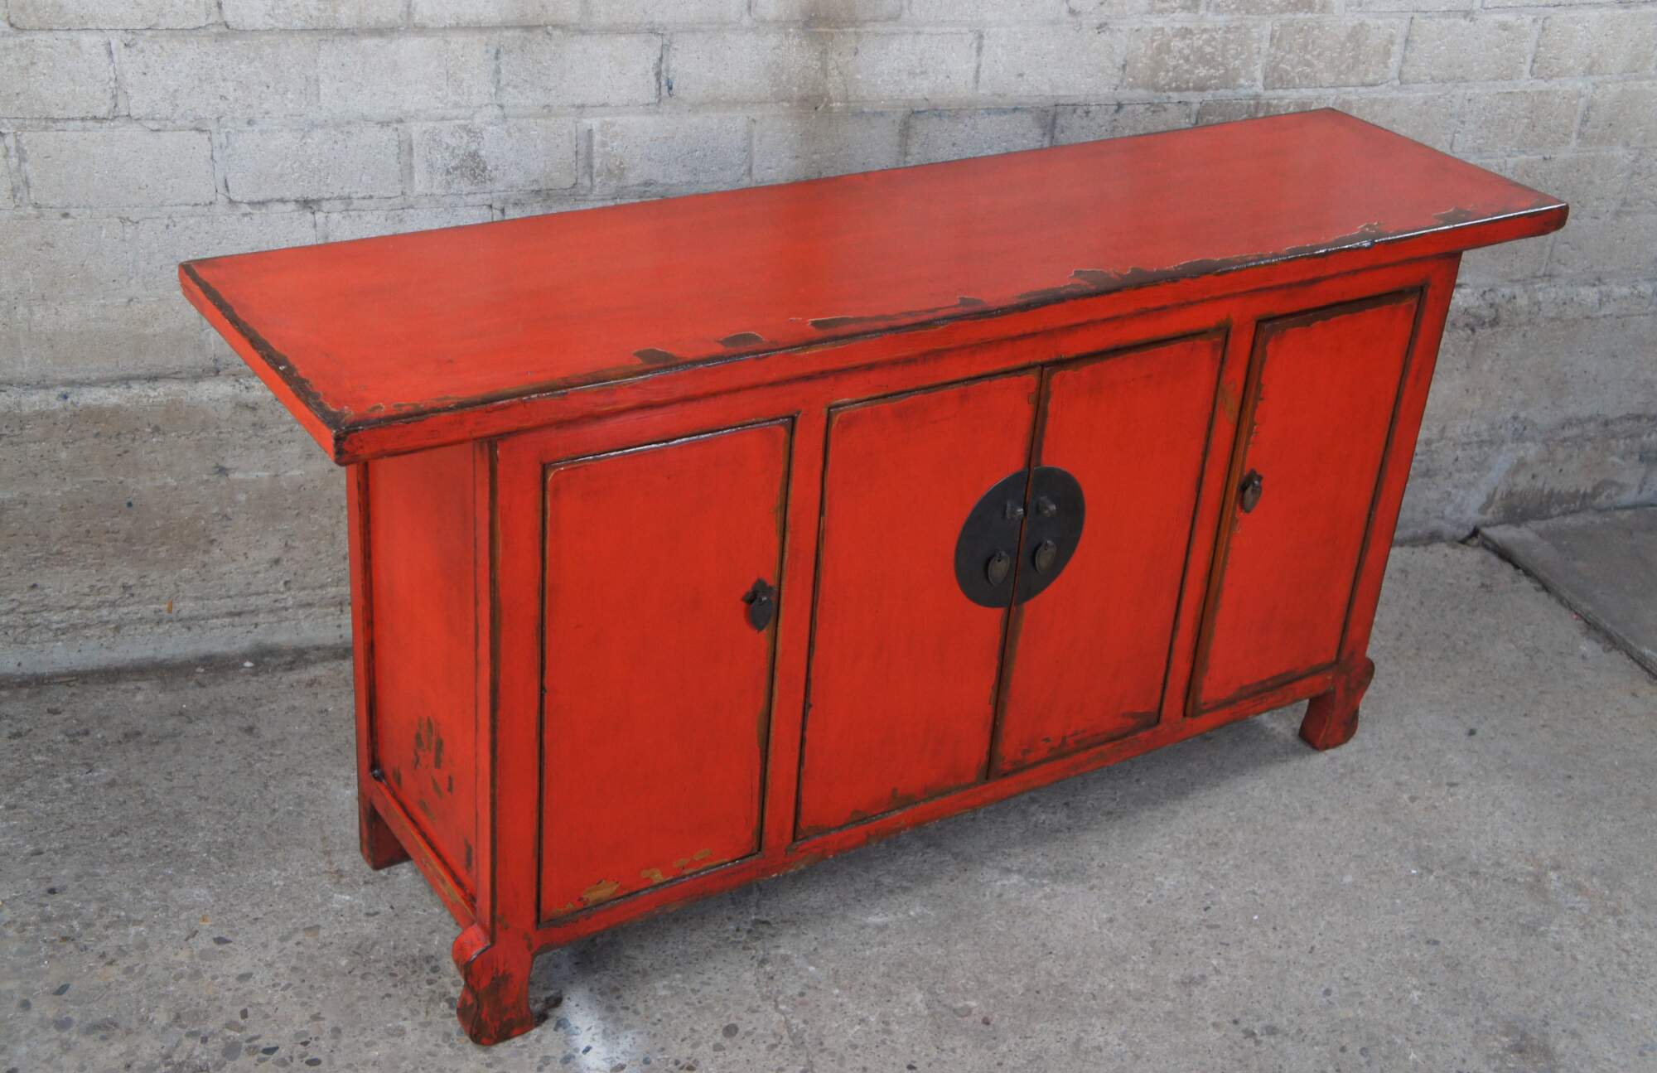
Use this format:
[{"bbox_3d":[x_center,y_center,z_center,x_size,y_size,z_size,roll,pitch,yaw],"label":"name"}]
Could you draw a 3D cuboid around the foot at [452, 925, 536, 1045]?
[{"bbox_3d":[-0.413,0.548,2.434,0.090,0.158,0.052,-14,33,-31],"label":"foot"}]

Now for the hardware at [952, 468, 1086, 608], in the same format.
[{"bbox_3d":[0.256,0.006,2.565,0.208,0.206,0.022,-14,33,-31],"label":"hardware"}]

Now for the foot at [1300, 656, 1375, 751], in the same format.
[{"bbox_3d":[0.823,0.256,3.193,0.083,0.168,0.053,-14,33,-31],"label":"foot"}]

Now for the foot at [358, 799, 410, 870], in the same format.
[{"bbox_3d":[-0.611,0.400,2.741,0.061,0.110,0.051,-14,33,-31],"label":"foot"}]

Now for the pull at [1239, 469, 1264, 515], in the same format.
[{"bbox_3d":[0.602,-0.061,2.786,0.044,0.069,0.021,-14,33,-31],"label":"pull"}]

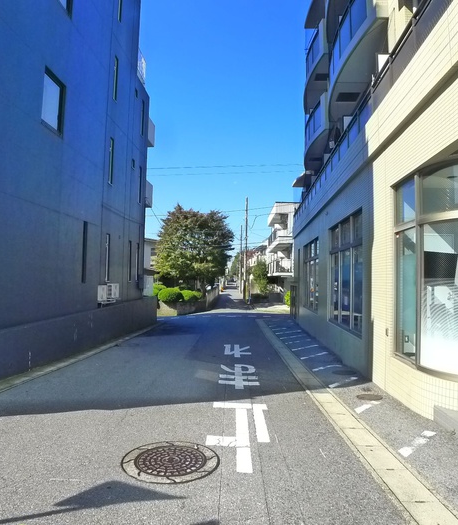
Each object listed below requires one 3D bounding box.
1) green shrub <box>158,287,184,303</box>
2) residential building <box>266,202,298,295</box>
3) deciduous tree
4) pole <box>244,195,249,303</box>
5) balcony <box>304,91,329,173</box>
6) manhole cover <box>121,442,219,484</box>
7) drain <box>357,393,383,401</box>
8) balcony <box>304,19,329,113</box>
[{"bbox_3d":[-2.941,1.609,24.400,1.300,0.850,1.200,1,-2,0],"label":"green shrub"},{"bbox_3d":[7.699,-0.633,44.534,7.500,8.134,9.600,1,-2,2],"label":"residential building"},{"bbox_3d":[-2.049,-0.745,29.401,4.500,5.600,4.400,1,-2,0],"label":"deciduous tree"},{"bbox_3d":[1.346,-0.980,36.142,0.320,7.900,0.320,1,-2,0],"label":"pole"},{"bbox_3d":[3.978,-5.374,20.766,1.300,1.360,6.300,1,-2,3],"label":"balcony"},{"bbox_3d":[-0.558,1.914,4.629,0.930,0.050,0.930,1,-2,0],"label":"manhole cover"},{"bbox_3d":[2.115,2.045,7.307,0.410,0.040,0.410,1,-2,0],"label":"drain"},{"bbox_3d":[4.012,-8.172,20.867,1.300,1.360,6.300,1,-2,3],"label":"balcony"}]

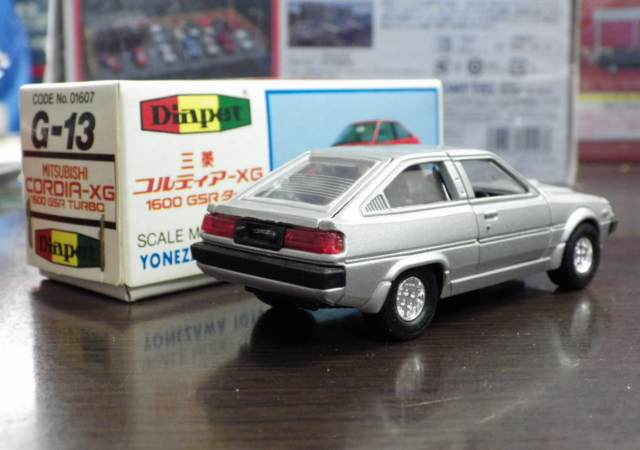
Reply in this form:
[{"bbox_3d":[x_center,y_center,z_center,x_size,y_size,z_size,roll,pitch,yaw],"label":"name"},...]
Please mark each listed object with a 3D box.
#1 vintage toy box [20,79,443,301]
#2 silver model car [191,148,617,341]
[{"bbox_3d":[-0.019,-0.015,0.264,0.046,0.049,0.117,7,11,44],"label":"vintage toy box"},{"bbox_3d":[0.025,-0.001,0.207,0.103,0.035,0.043,-9,11,-44],"label":"silver model car"}]

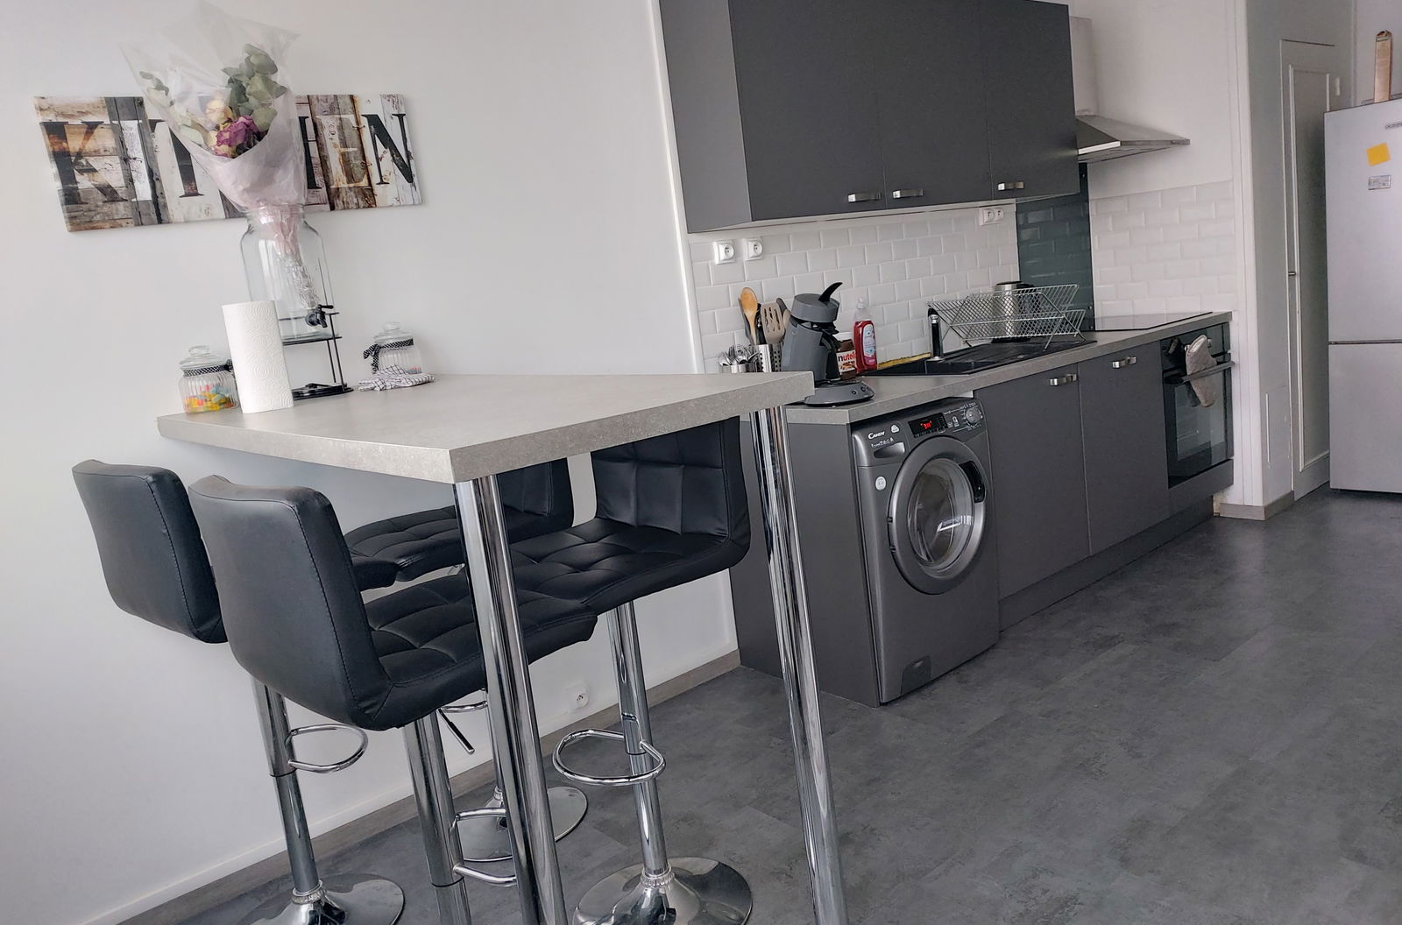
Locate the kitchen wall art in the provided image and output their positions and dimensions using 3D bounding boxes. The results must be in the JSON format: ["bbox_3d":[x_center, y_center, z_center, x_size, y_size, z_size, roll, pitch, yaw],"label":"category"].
[{"bbox_3d":[-1.031,-0.699,2.322,0.795,0.270,0.020,-17,14,-38],"label":"kitchen wall art"}]

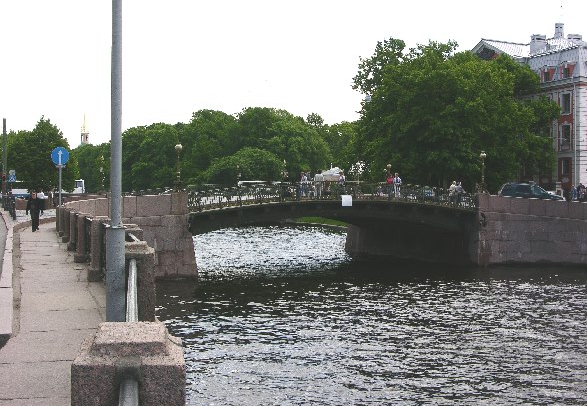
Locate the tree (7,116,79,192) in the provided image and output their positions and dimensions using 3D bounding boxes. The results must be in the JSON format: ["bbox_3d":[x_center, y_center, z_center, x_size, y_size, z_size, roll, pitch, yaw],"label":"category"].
[{"bbox_3d":[-25.168,-4.163,85.000,7.220,9.220,7.000,0,1,0],"label":"tree"}]

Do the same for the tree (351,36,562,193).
[{"bbox_3d":[16.152,-7.971,84.000,20.210,16.460,17.000,0,1,0],"label":"tree"}]

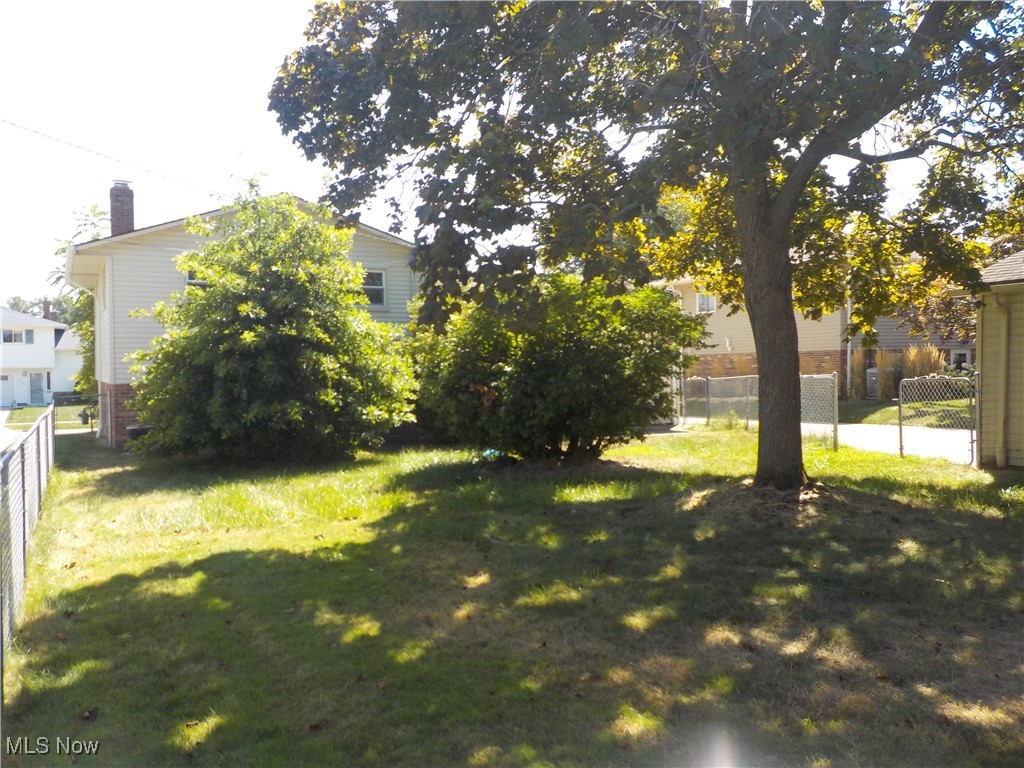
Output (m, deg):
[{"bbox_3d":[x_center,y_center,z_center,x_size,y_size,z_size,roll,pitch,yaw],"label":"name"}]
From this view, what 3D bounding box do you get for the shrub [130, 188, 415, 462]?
[{"bbox_3d":[-4.333,-1.123,15.964,5.000,4.700,4.600,-1,2,-26],"label":"shrub"}]

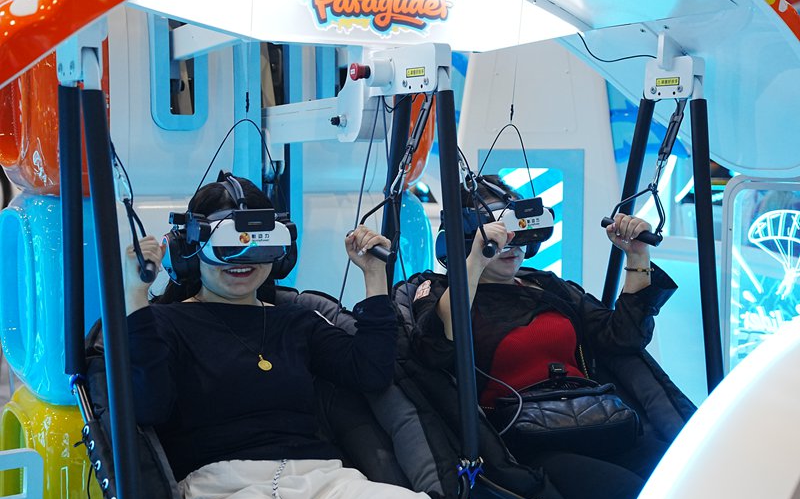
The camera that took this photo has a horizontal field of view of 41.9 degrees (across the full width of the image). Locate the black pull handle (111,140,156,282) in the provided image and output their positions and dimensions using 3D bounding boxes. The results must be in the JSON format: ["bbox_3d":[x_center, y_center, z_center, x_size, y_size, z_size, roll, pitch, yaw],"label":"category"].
[{"bbox_3d":[-0.527,-0.079,2.049,0.045,0.270,0.155,-15,15,-6],"label":"black pull handle"}]

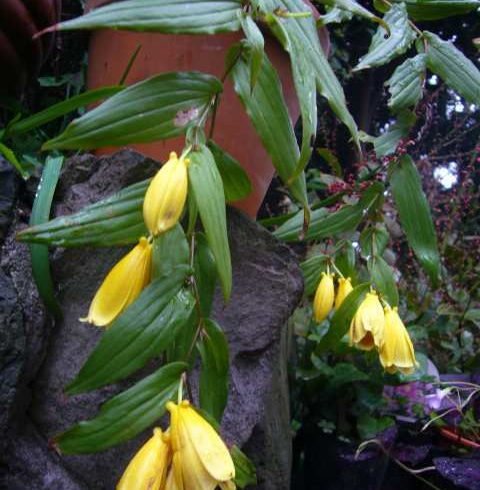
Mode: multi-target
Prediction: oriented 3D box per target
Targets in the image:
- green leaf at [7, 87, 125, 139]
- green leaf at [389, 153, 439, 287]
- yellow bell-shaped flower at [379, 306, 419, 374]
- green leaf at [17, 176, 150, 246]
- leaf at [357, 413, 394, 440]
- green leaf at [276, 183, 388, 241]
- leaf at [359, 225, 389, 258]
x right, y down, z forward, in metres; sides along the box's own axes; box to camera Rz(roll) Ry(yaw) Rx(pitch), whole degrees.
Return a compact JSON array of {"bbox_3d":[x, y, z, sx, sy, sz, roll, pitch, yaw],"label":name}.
[{"bbox_3d":[-0.160,-0.120,0.470,0.115,0.018,0.025,-21,0,0],"label":"green leaf"},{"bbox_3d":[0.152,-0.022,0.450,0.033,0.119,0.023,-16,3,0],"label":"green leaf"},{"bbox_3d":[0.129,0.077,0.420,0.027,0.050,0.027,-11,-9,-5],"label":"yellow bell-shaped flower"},{"bbox_3d":[-0.110,-0.022,0.385,0.118,0.035,0.028,-13,0,-4],"label":"green leaf"},{"bbox_3d":[0.257,0.344,0.980,0.070,0.046,0.040,0,18,0],"label":"leaf"},{"bbox_3d":[0.093,-0.033,0.530,0.124,0.037,0.030,-24,0,-9],"label":"green leaf"},{"bbox_3d":[0.137,-0.004,0.530,0.030,0.033,0.015,4,0,0],"label":"leaf"}]

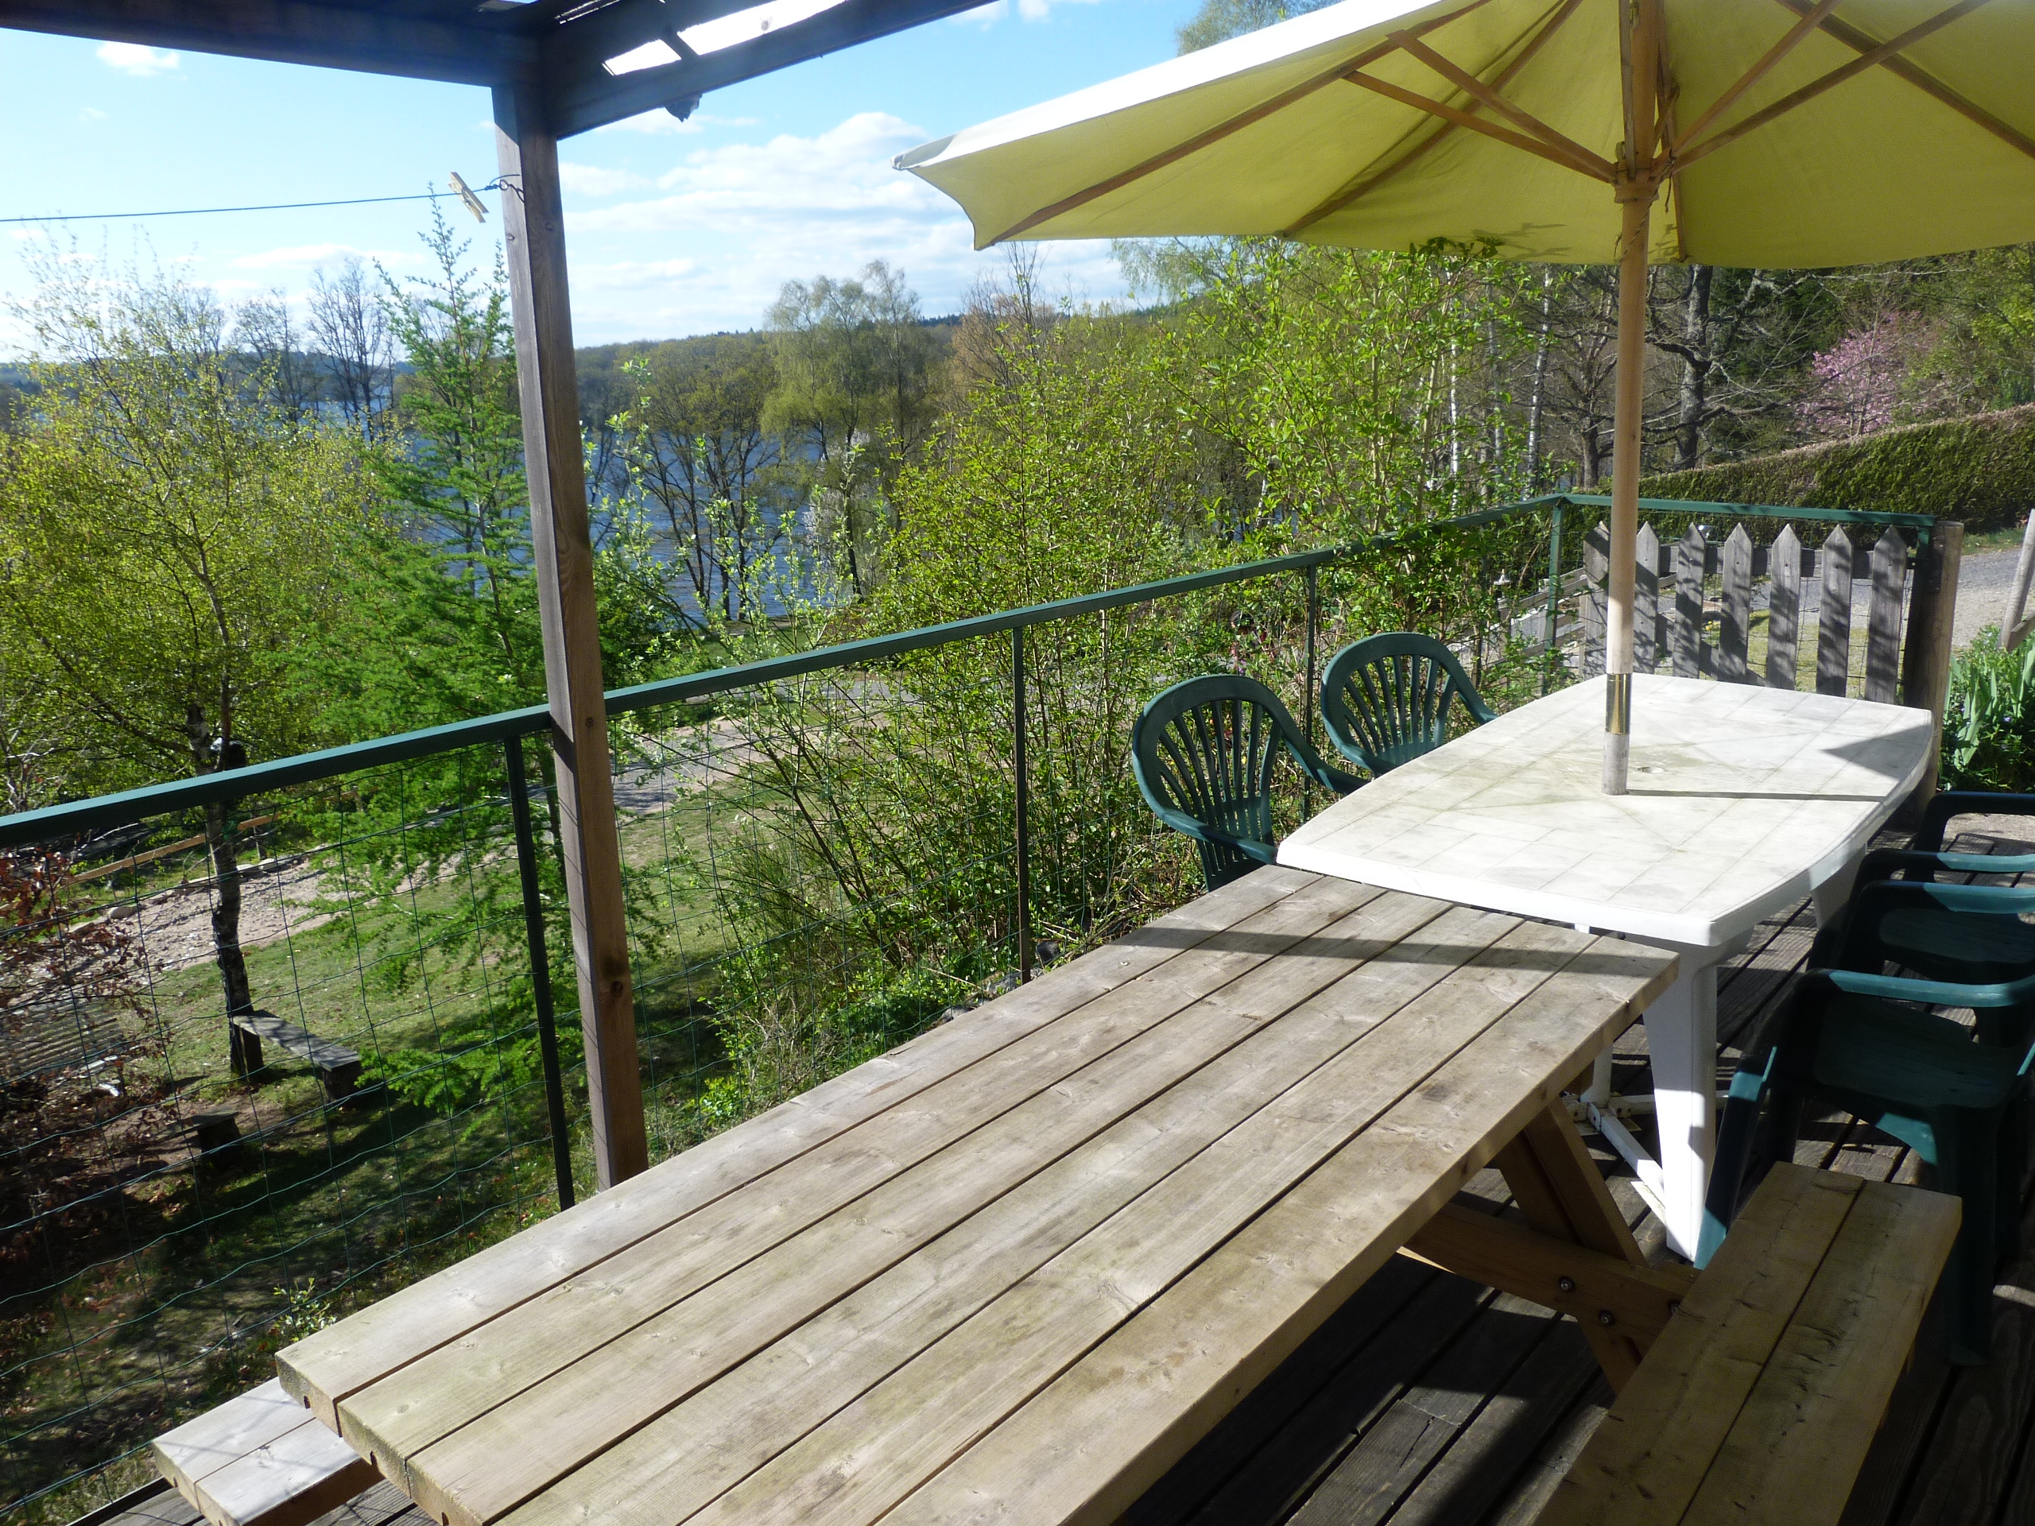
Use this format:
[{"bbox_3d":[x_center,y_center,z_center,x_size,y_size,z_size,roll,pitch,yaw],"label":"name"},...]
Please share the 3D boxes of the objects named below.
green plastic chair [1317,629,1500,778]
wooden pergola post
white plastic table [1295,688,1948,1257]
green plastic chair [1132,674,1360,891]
[{"bbox_3d":[1.169,0.145,4.019,0.585,0.870,0.570,-11,17,-33],"label":"green plastic chair"},{"bbox_3d":[-0.768,-0.066,2.596,0.075,2.100,0.075,11,18,39],"label":"wooden pergola post"},{"bbox_3d":[1.493,0.347,3.497,0.973,0.720,2.081,10,18,38],"label":"white plastic table"},{"bbox_3d":[0.619,0.289,3.506,0.585,0.870,0.570,-13,18,-38],"label":"green plastic chair"}]

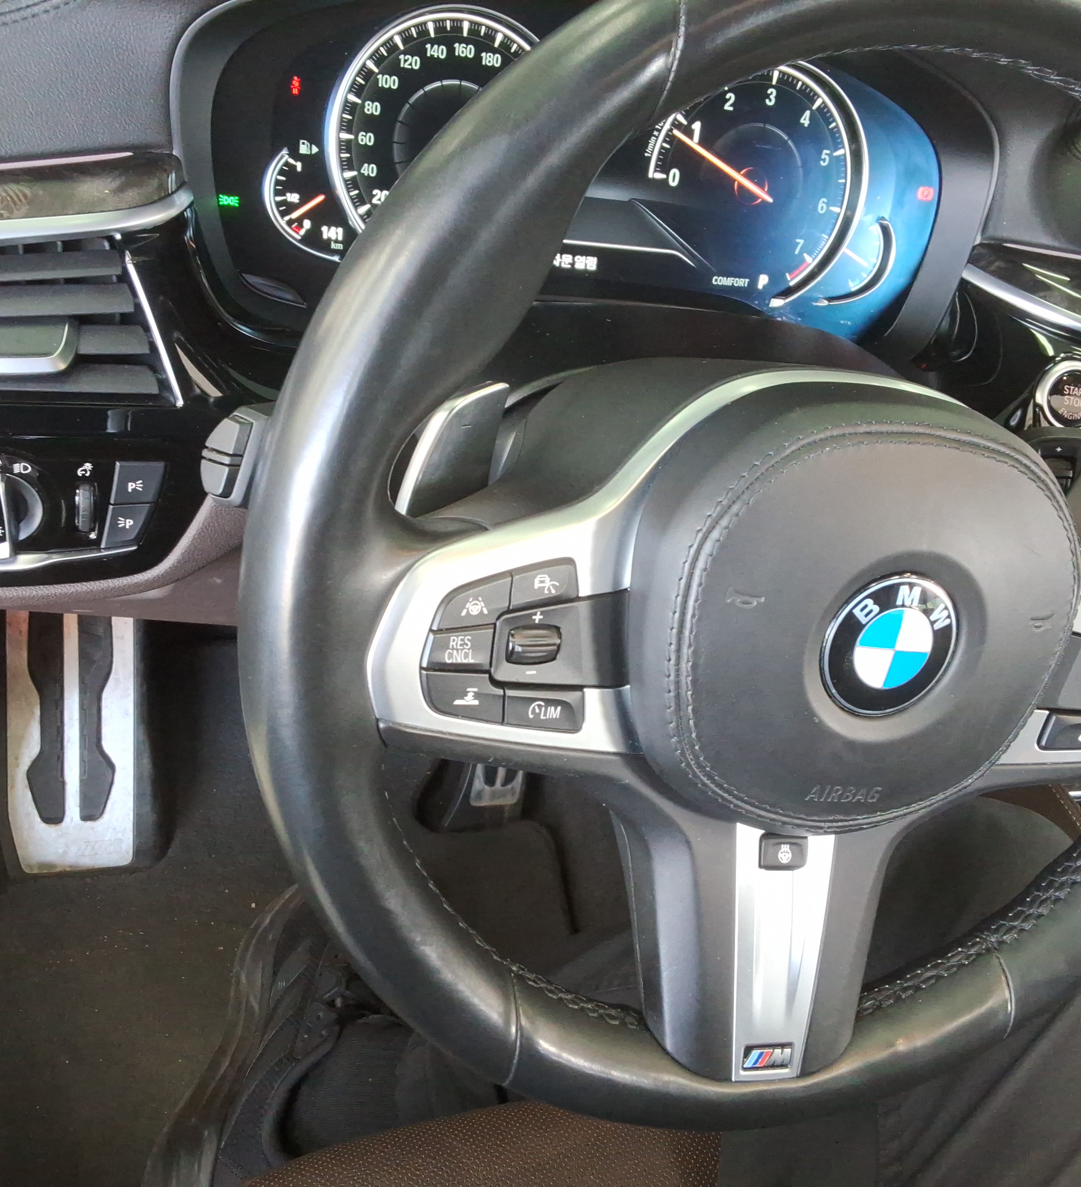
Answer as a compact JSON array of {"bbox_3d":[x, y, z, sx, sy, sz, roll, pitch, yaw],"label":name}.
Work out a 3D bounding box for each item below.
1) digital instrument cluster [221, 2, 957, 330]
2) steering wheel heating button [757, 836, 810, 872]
[{"bbox_3d":[0.027,-0.187,0.569,0.340,0.128,0.030,0,21,-20],"label":"digital instrument cluster"},{"bbox_3d":[0.078,0.084,0.412,0.018,0.012,0.005,5,5,-21],"label":"steering wheel heating button"}]

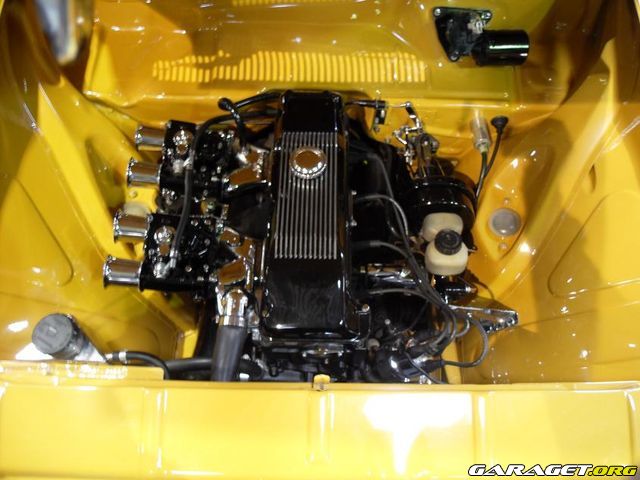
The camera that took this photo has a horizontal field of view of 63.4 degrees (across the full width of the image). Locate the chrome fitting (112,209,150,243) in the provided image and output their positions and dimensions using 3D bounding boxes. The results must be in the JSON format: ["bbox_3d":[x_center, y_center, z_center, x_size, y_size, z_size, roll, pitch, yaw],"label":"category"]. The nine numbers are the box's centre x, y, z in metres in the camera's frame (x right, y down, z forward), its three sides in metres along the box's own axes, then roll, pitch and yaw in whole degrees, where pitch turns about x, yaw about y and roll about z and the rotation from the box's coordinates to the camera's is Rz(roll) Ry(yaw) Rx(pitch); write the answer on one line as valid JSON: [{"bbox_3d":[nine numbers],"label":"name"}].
[{"bbox_3d":[-0.335,-0.020,0.930,0.056,0.058,0.058,5,59,-10],"label":"chrome fitting"}]

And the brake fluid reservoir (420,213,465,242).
[{"bbox_3d":[0.232,-0.024,0.980,0.075,0.050,0.055,0,60,0],"label":"brake fluid reservoir"}]

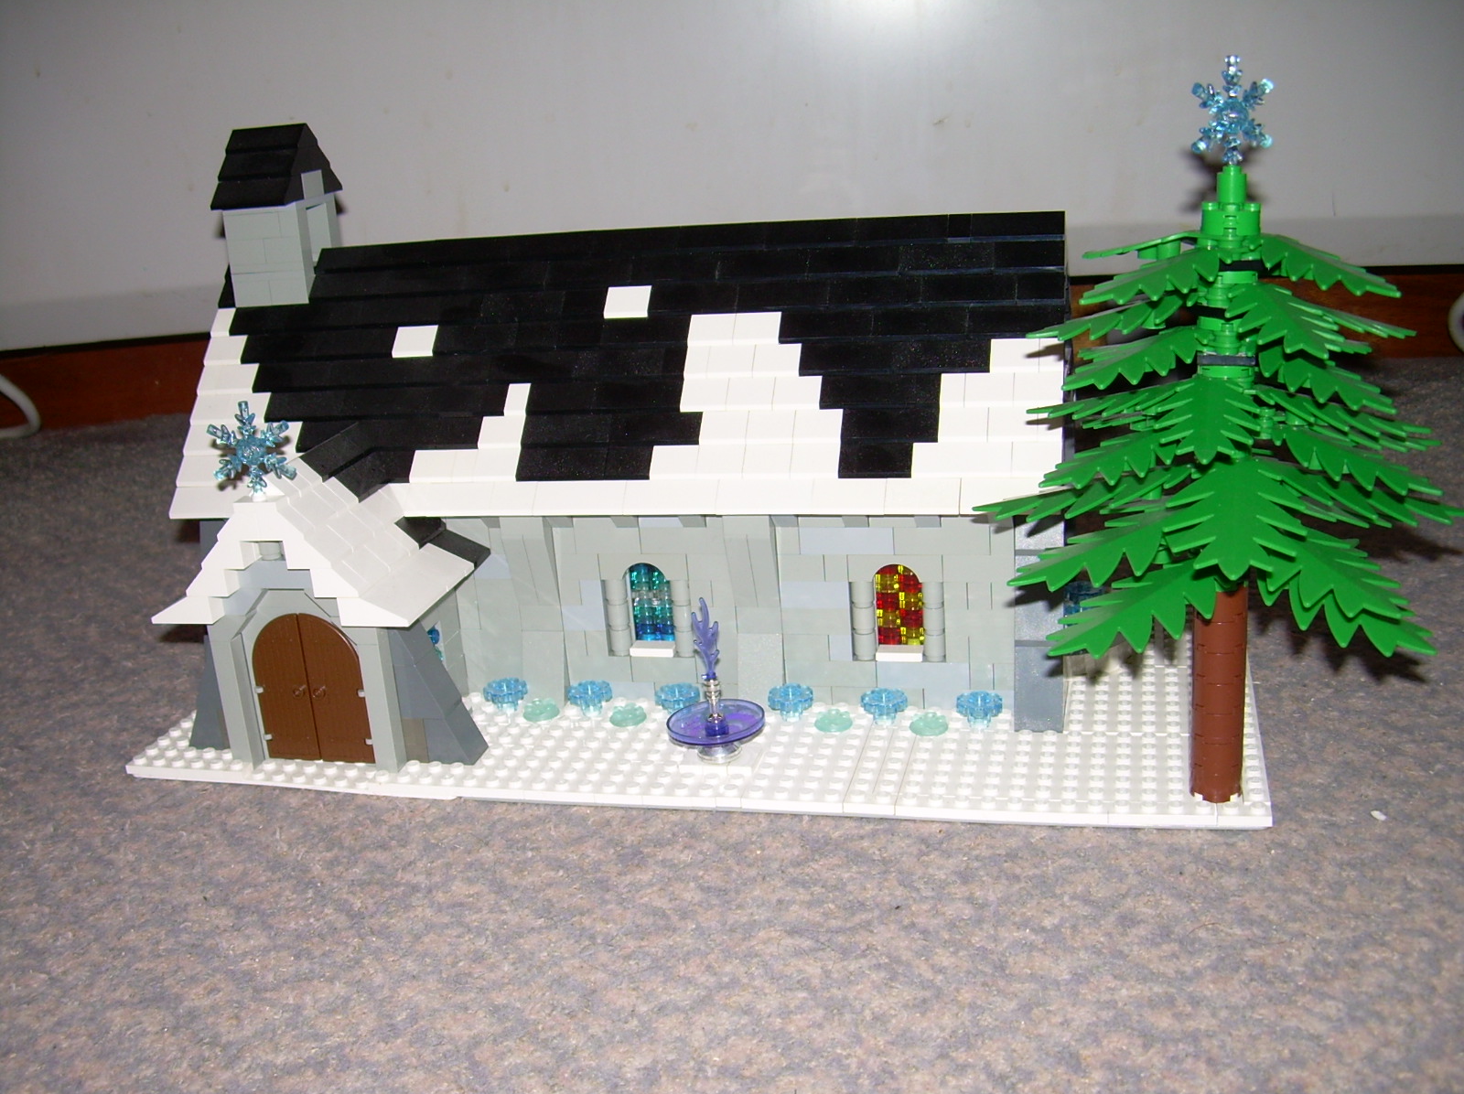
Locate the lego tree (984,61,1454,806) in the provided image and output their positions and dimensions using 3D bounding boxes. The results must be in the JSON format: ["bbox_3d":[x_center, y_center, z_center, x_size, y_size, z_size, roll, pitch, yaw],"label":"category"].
[{"bbox_3d":[0.135,-0.027,0.441,0.134,0.214,0.130,0,19,14],"label":"lego tree"}]

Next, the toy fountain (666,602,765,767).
[{"bbox_3d":[-0.005,0.042,0.515,0.033,0.054,0.033,0,19,14],"label":"toy fountain"}]

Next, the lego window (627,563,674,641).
[{"bbox_3d":[-0.028,0.018,0.572,0.016,0.030,0.007,0,19,14],"label":"lego window"}]

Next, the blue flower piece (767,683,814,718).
[{"bbox_3d":[0.020,0.054,0.548,0.016,0.010,0.016,0,19,14],"label":"blue flower piece"}]

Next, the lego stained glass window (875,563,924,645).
[{"bbox_3d":[0.058,0.018,0.550,0.016,0.030,0.007,0,19,14],"label":"lego stained glass window"}]

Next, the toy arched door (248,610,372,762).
[{"bbox_3d":[-0.143,0.048,0.544,0.043,0.056,0.006,0,19,14],"label":"toy arched door"}]

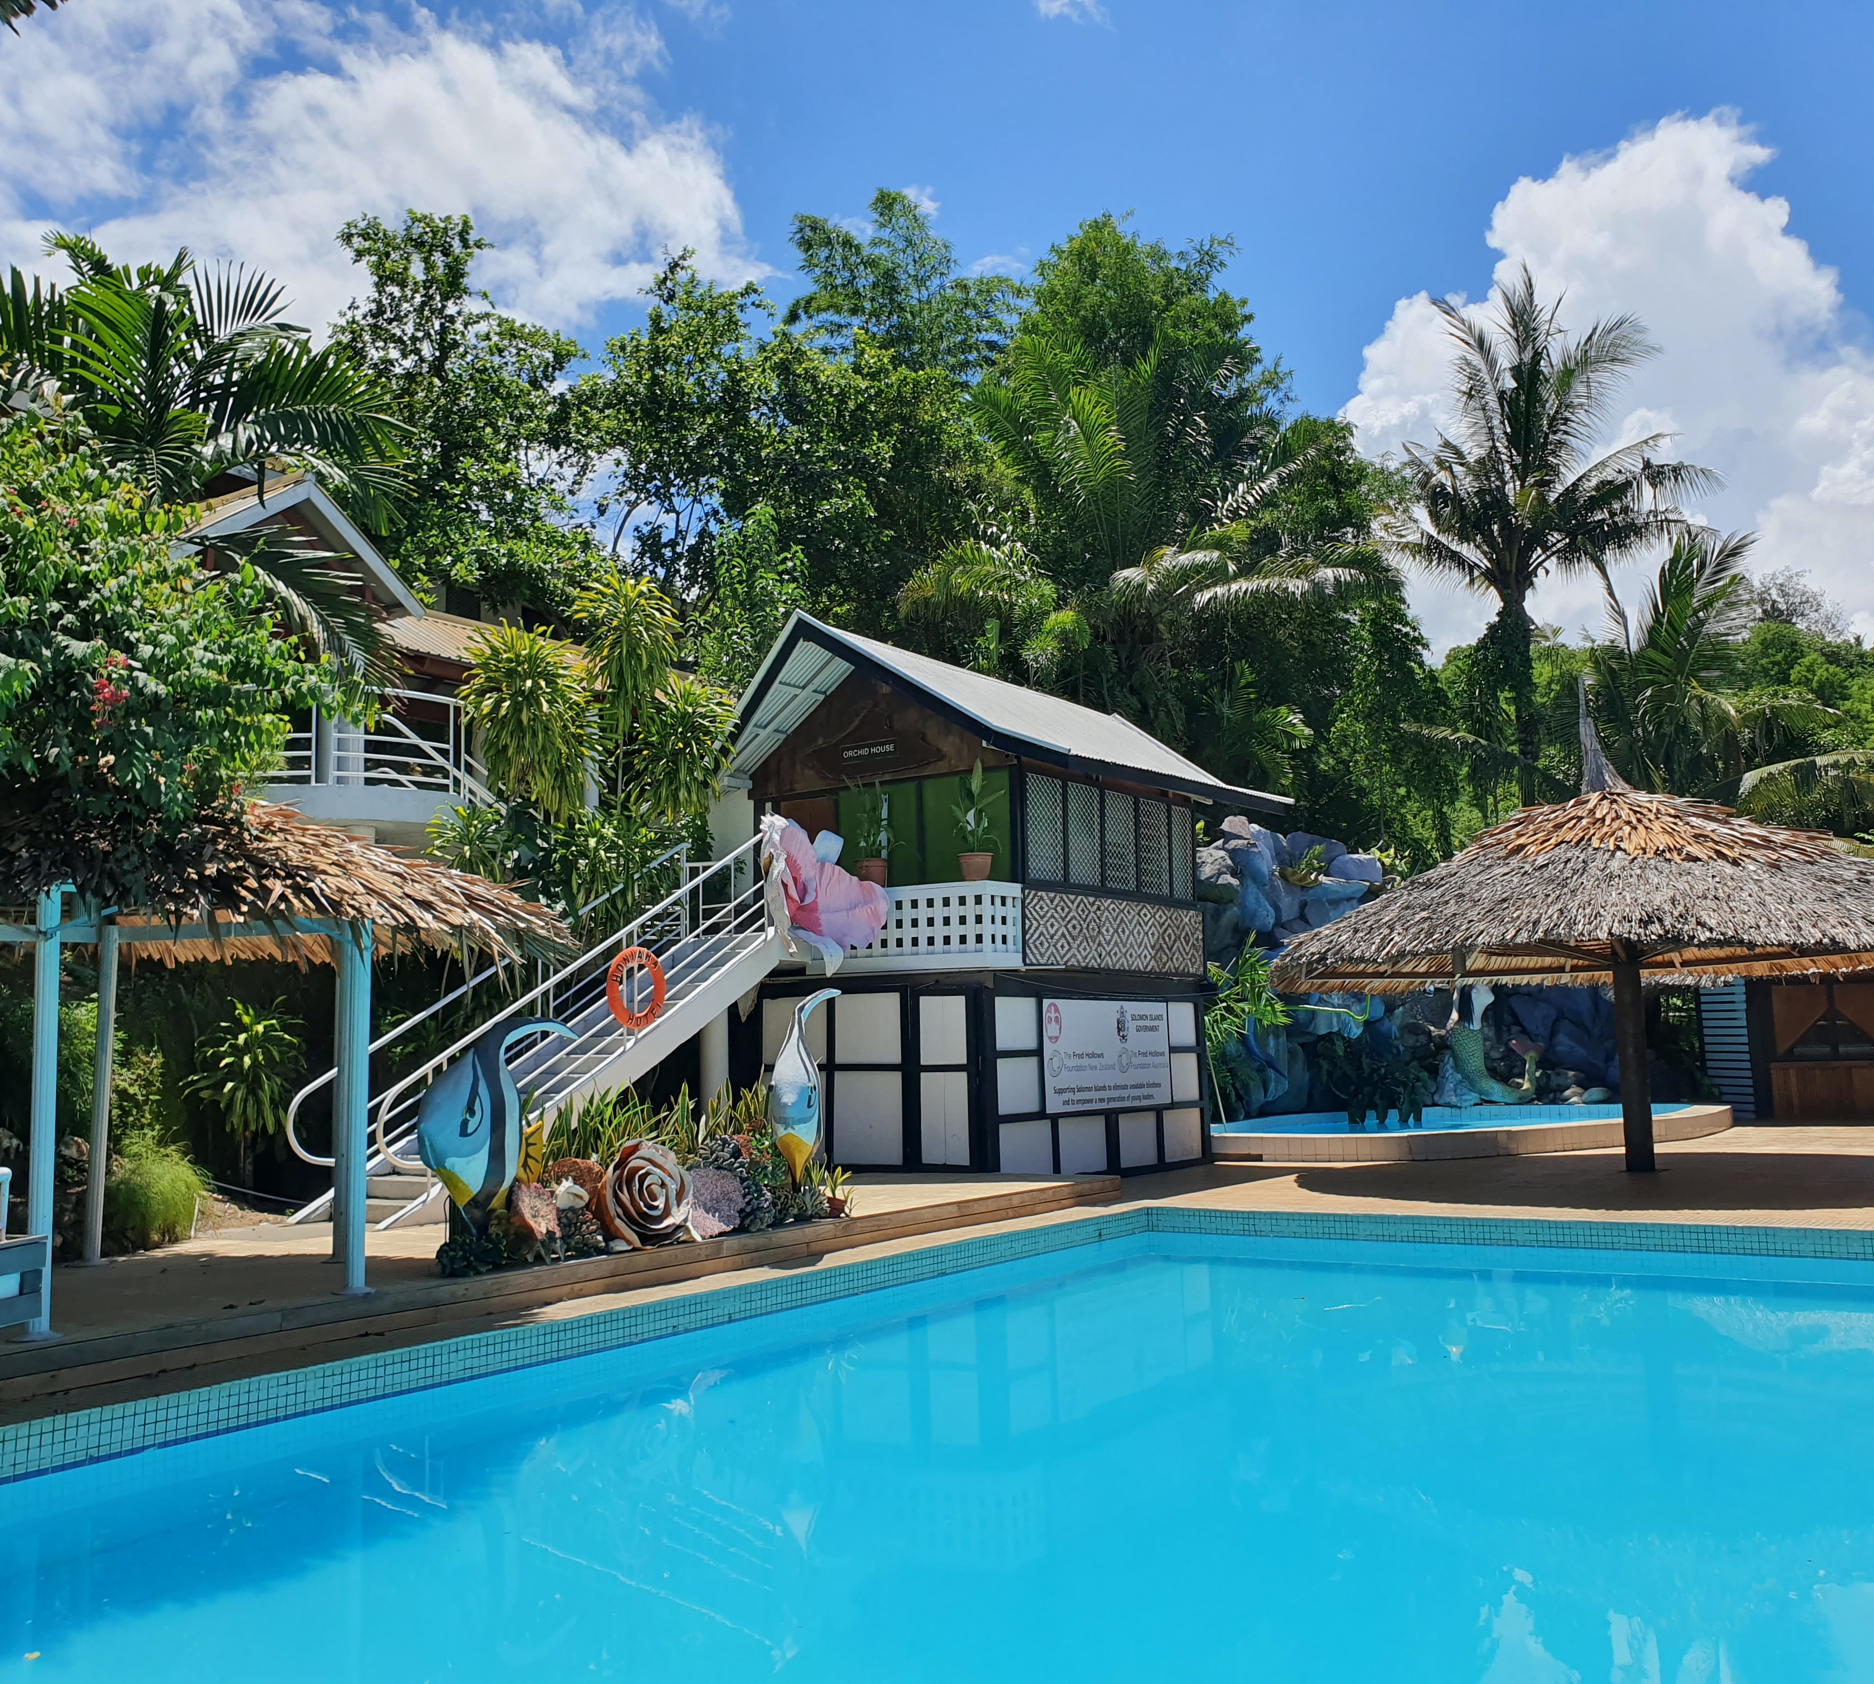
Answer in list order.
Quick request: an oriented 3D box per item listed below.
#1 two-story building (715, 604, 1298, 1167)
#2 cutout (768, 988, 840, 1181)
[{"bbox_3d":[0.902,0.885,19.670,3.700,5.850,7.600,-6,-9,35],"label":"two-story building"},{"bbox_3d":[-1.090,2.061,14.256,0.400,1.580,0.900,-3,-7,9],"label":"cutout"}]

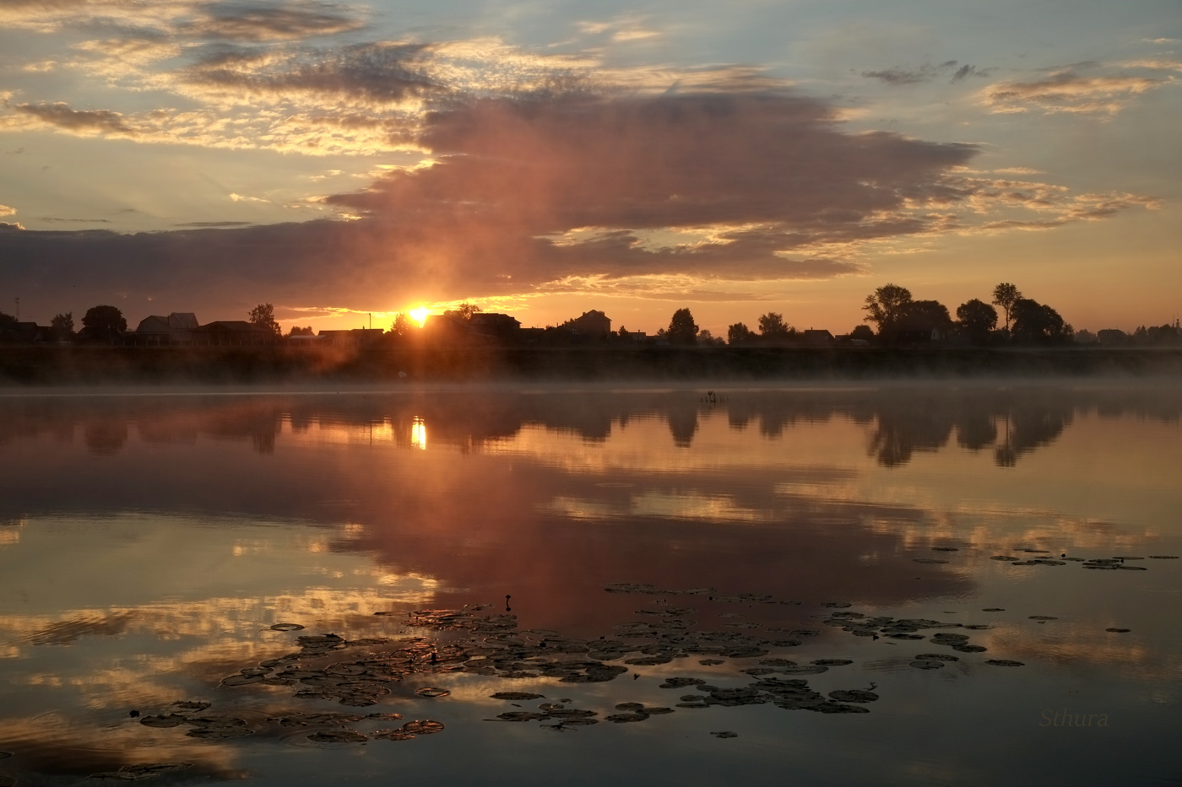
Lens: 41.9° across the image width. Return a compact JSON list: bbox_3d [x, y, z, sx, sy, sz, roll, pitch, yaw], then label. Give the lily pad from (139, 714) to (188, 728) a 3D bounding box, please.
[{"bbox_3d":[-2.035,1.552,7.344,0.233,0.020,0.259,0,1,0],"label":"lily pad"}]

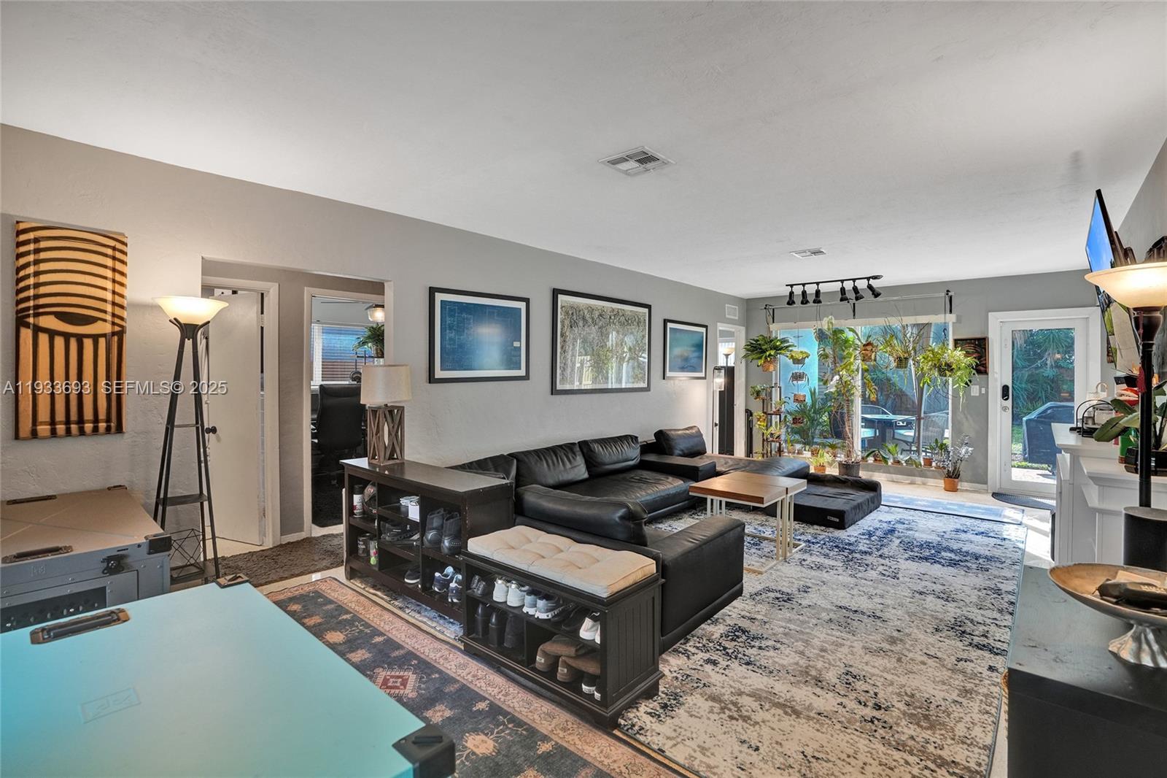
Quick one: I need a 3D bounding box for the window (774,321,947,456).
[{"bbox_3d":[3.648,-0.008,6.981,2.159,1.711,0.130,1,2,42],"label":"window"}]

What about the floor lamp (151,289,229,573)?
[{"bbox_3d":[-2.091,0.408,2.780,0.420,1.766,0.420,1,2,43],"label":"floor lamp"}]

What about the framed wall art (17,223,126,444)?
[{"bbox_3d":[-2.593,-0.284,2.637,0.030,1.053,0.399,1,2,43],"label":"framed wall art"}]

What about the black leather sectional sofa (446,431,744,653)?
[{"bbox_3d":[0.475,0.868,4.163,2.078,0.760,2.730,1,2,42],"label":"black leather sectional sofa"}]

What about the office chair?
[{"bbox_3d":[-3.080,0.563,6.573,0.660,1.223,0.680,-1,2,-35],"label":"office chair"}]

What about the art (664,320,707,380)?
[{"bbox_3d":[1.353,-0.486,6.696,0.035,0.735,1.062,1,2,42],"label":"art"}]

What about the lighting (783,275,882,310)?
[{"bbox_3d":[3.109,-1.209,6.478,1.120,0.280,0.180,1,2,39],"label":"lighting"}]

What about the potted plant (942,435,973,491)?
[{"bbox_3d":[4.416,0.870,6.110,0.365,0.666,0.340,1,2,41],"label":"potted plant"}]

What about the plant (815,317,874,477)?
[{"bbox_3d":[3.464,0.130,6.877,0.728,2.169,0.660,1,2,41],"label":"plant"}]

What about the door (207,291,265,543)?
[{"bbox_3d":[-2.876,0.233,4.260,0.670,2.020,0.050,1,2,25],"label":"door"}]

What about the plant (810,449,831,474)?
[{"bbox_3d":[3.160,0.988,6.899,0.290,0.370,0.290,1,2,42],"label":"plant"}]

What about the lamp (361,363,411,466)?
[{"bbox_3d":[-1.324,0.162,3.501,0.310,0.667,0.300,1,2,42],"label":"lamp"}]

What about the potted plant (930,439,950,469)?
[{"bbox_3d":[4.376,0.791,6.365,0.223,0.375,0.200,1,2,41],"label":"potted plant"}]

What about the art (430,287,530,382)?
[{"bbox_3d":[-0.818,-0.426,4.297,0.035,0.733,1.012,1,2,42],"label":"art"}]

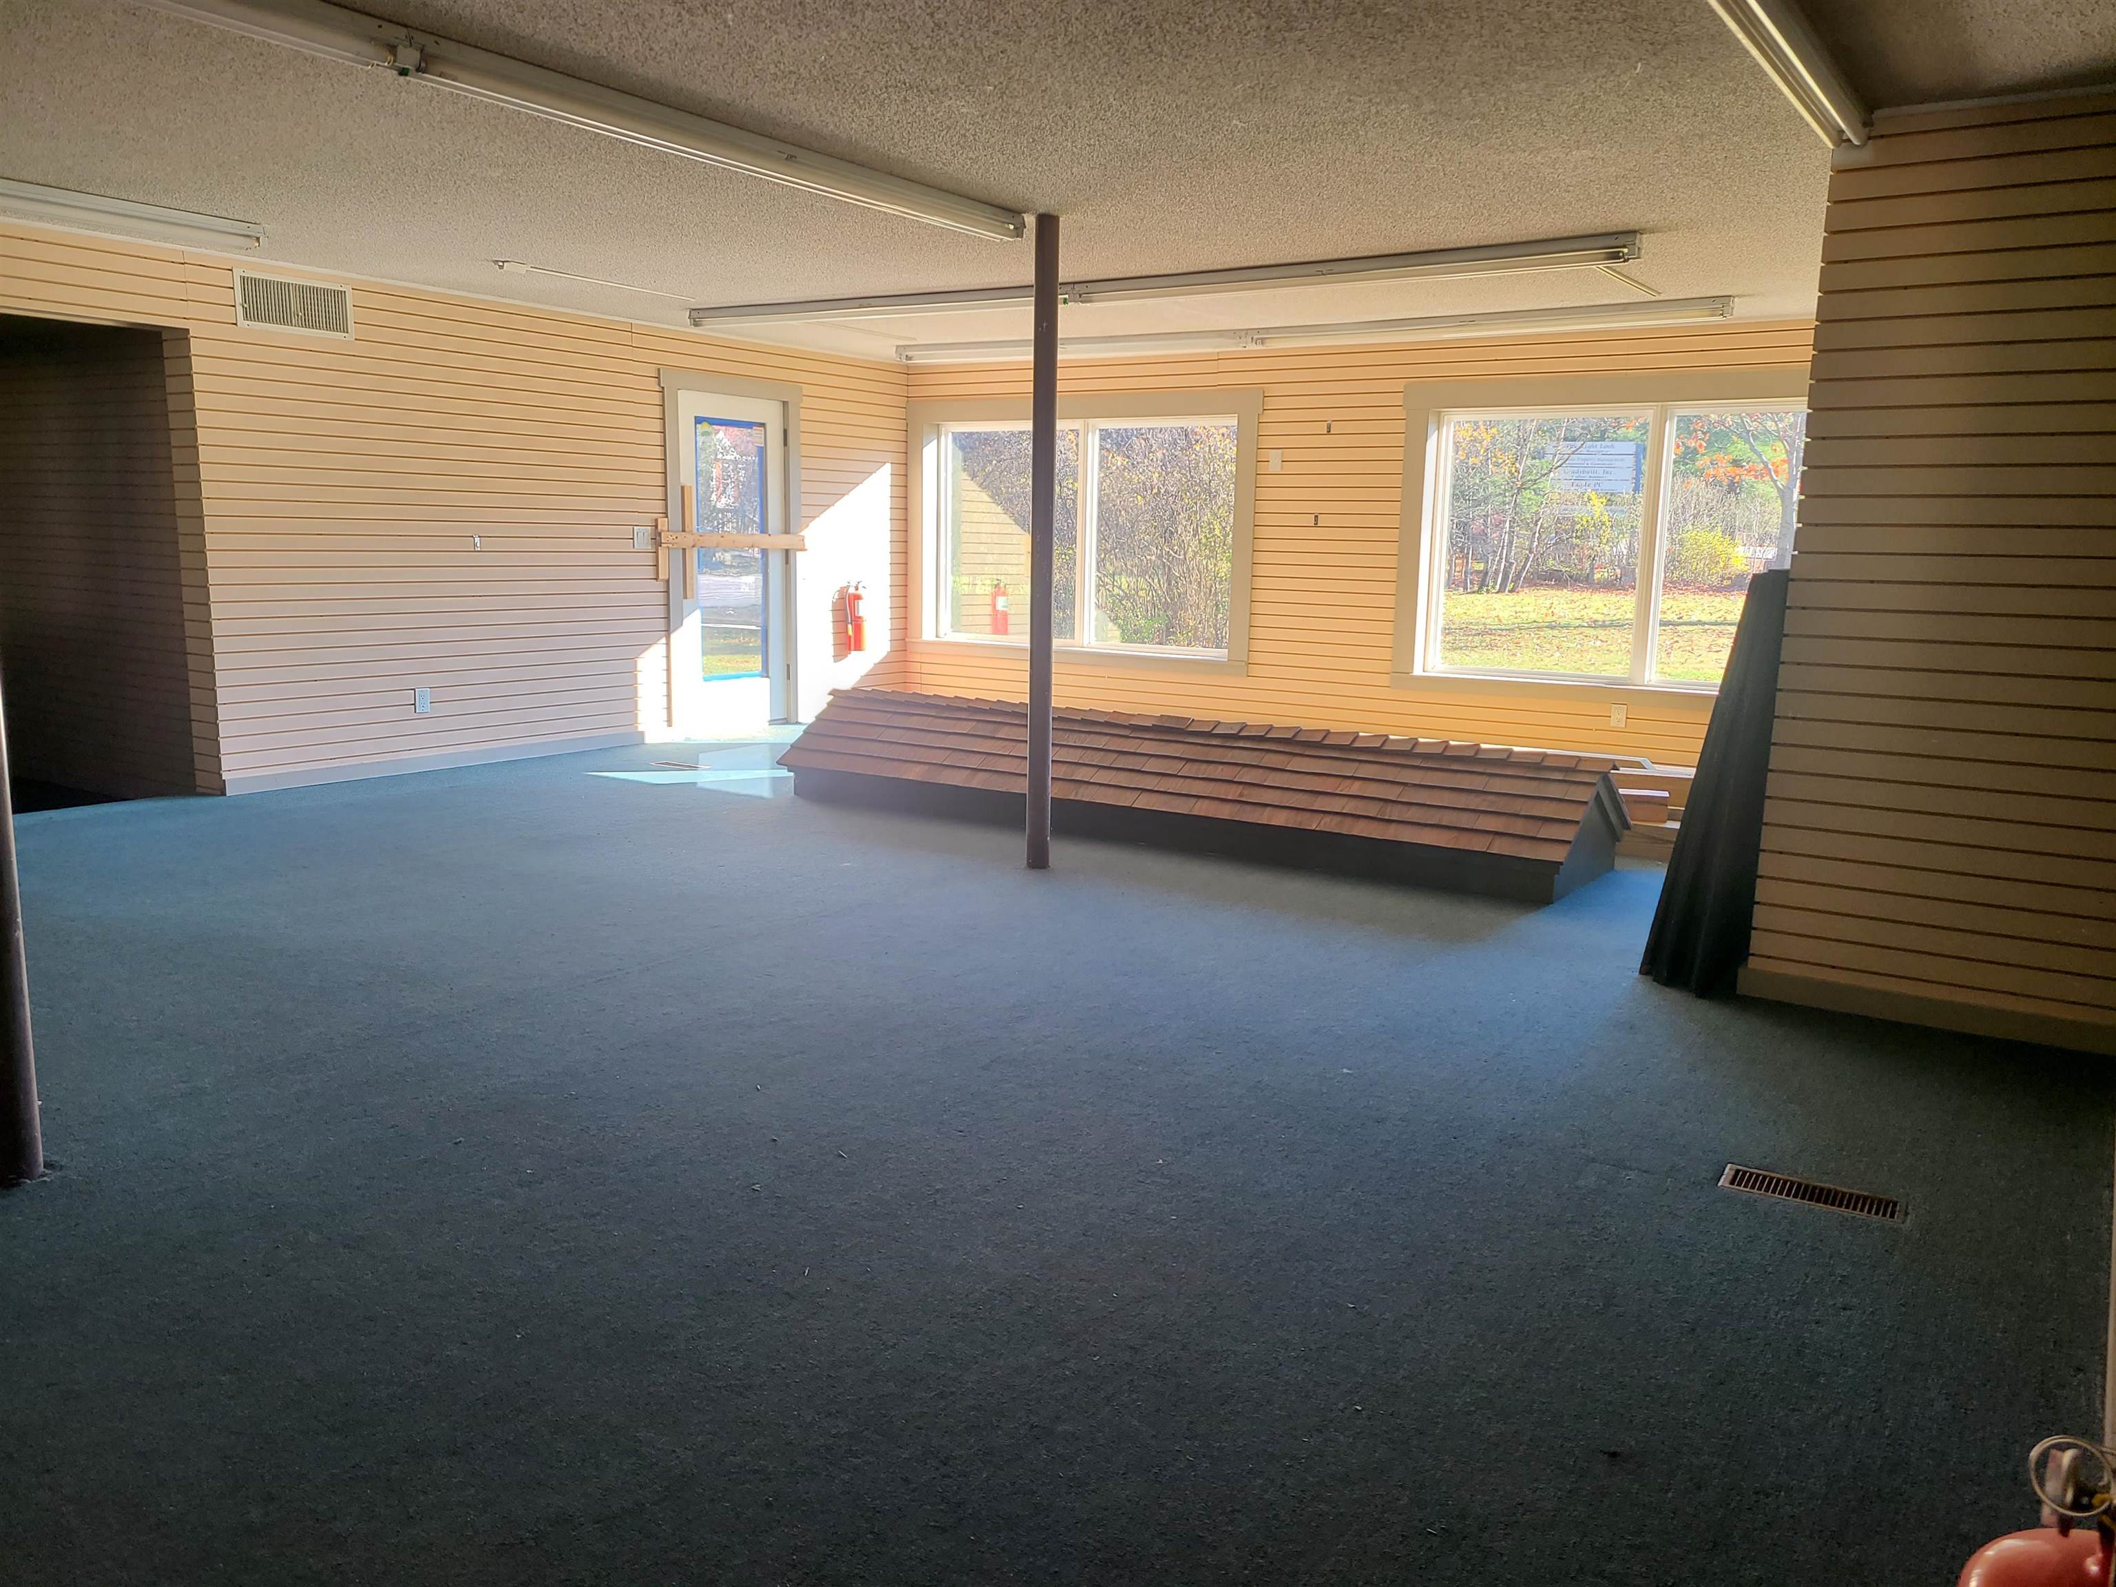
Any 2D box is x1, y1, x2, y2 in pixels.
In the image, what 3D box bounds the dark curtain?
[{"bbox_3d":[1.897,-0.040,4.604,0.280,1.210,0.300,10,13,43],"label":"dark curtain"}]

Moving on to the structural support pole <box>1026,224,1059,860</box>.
[{"bbox_3d":[-0.054,-0.898,5.923,0.085,2.395,0.085,1,9,-1],"label":"structural support pole"}]

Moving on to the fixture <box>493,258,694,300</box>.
[{"bbox_3d":[-2.164,-2.396,7.507,0.050,0.040,1.190,7,11,32],"label":"fixture"}]

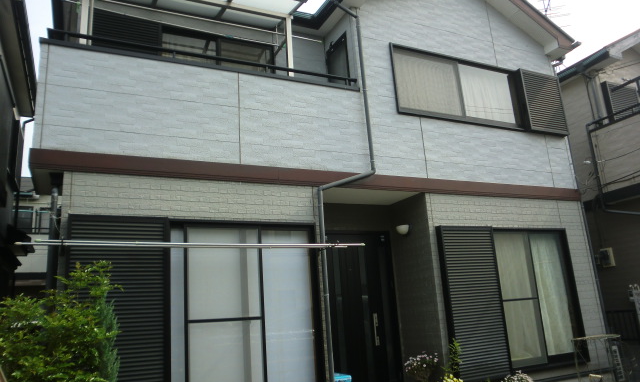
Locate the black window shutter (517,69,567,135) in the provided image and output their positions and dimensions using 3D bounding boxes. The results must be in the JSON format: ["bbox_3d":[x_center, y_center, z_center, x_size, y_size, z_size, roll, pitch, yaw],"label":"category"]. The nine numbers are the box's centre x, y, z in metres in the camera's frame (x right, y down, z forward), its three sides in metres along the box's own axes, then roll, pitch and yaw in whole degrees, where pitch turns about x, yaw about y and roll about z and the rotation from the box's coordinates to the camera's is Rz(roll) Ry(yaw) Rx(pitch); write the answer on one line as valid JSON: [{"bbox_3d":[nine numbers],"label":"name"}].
[{"bbox_3d":[3.966,-1.549,8.559,1.013,1.123,0.125,3,-15,-27],"label":"black window shutter"}]

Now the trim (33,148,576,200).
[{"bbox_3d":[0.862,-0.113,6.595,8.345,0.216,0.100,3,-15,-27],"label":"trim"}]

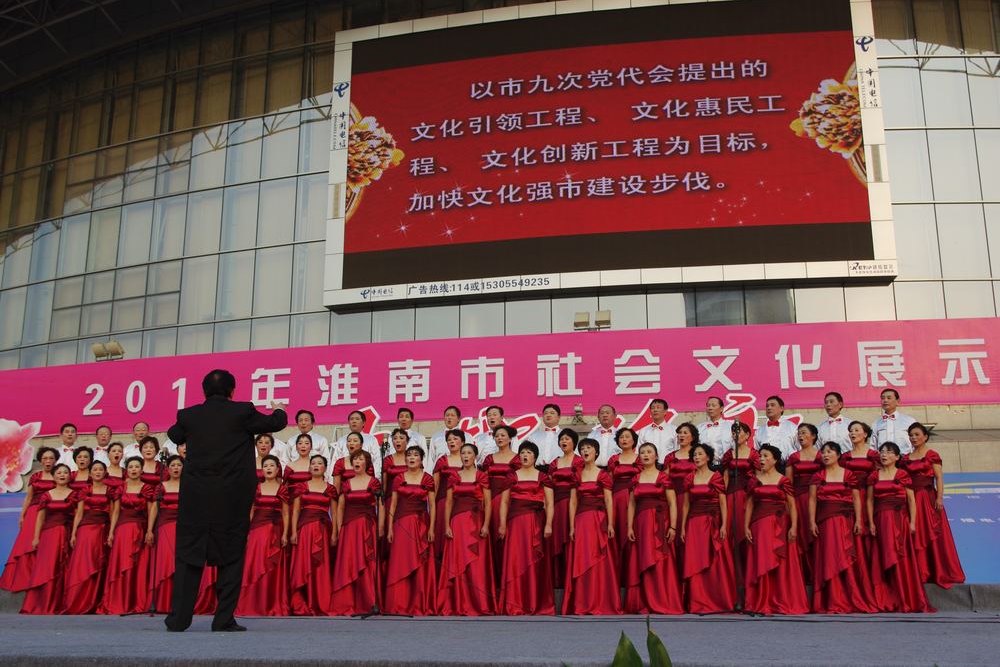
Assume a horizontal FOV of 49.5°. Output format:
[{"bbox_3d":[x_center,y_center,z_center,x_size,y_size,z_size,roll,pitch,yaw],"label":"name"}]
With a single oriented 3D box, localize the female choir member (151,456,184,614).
[{"bbox_3d":[-3.429,2.090,11.299,0.520,1.638,0.400,1,-13,-7],"label":"female choir member"}]

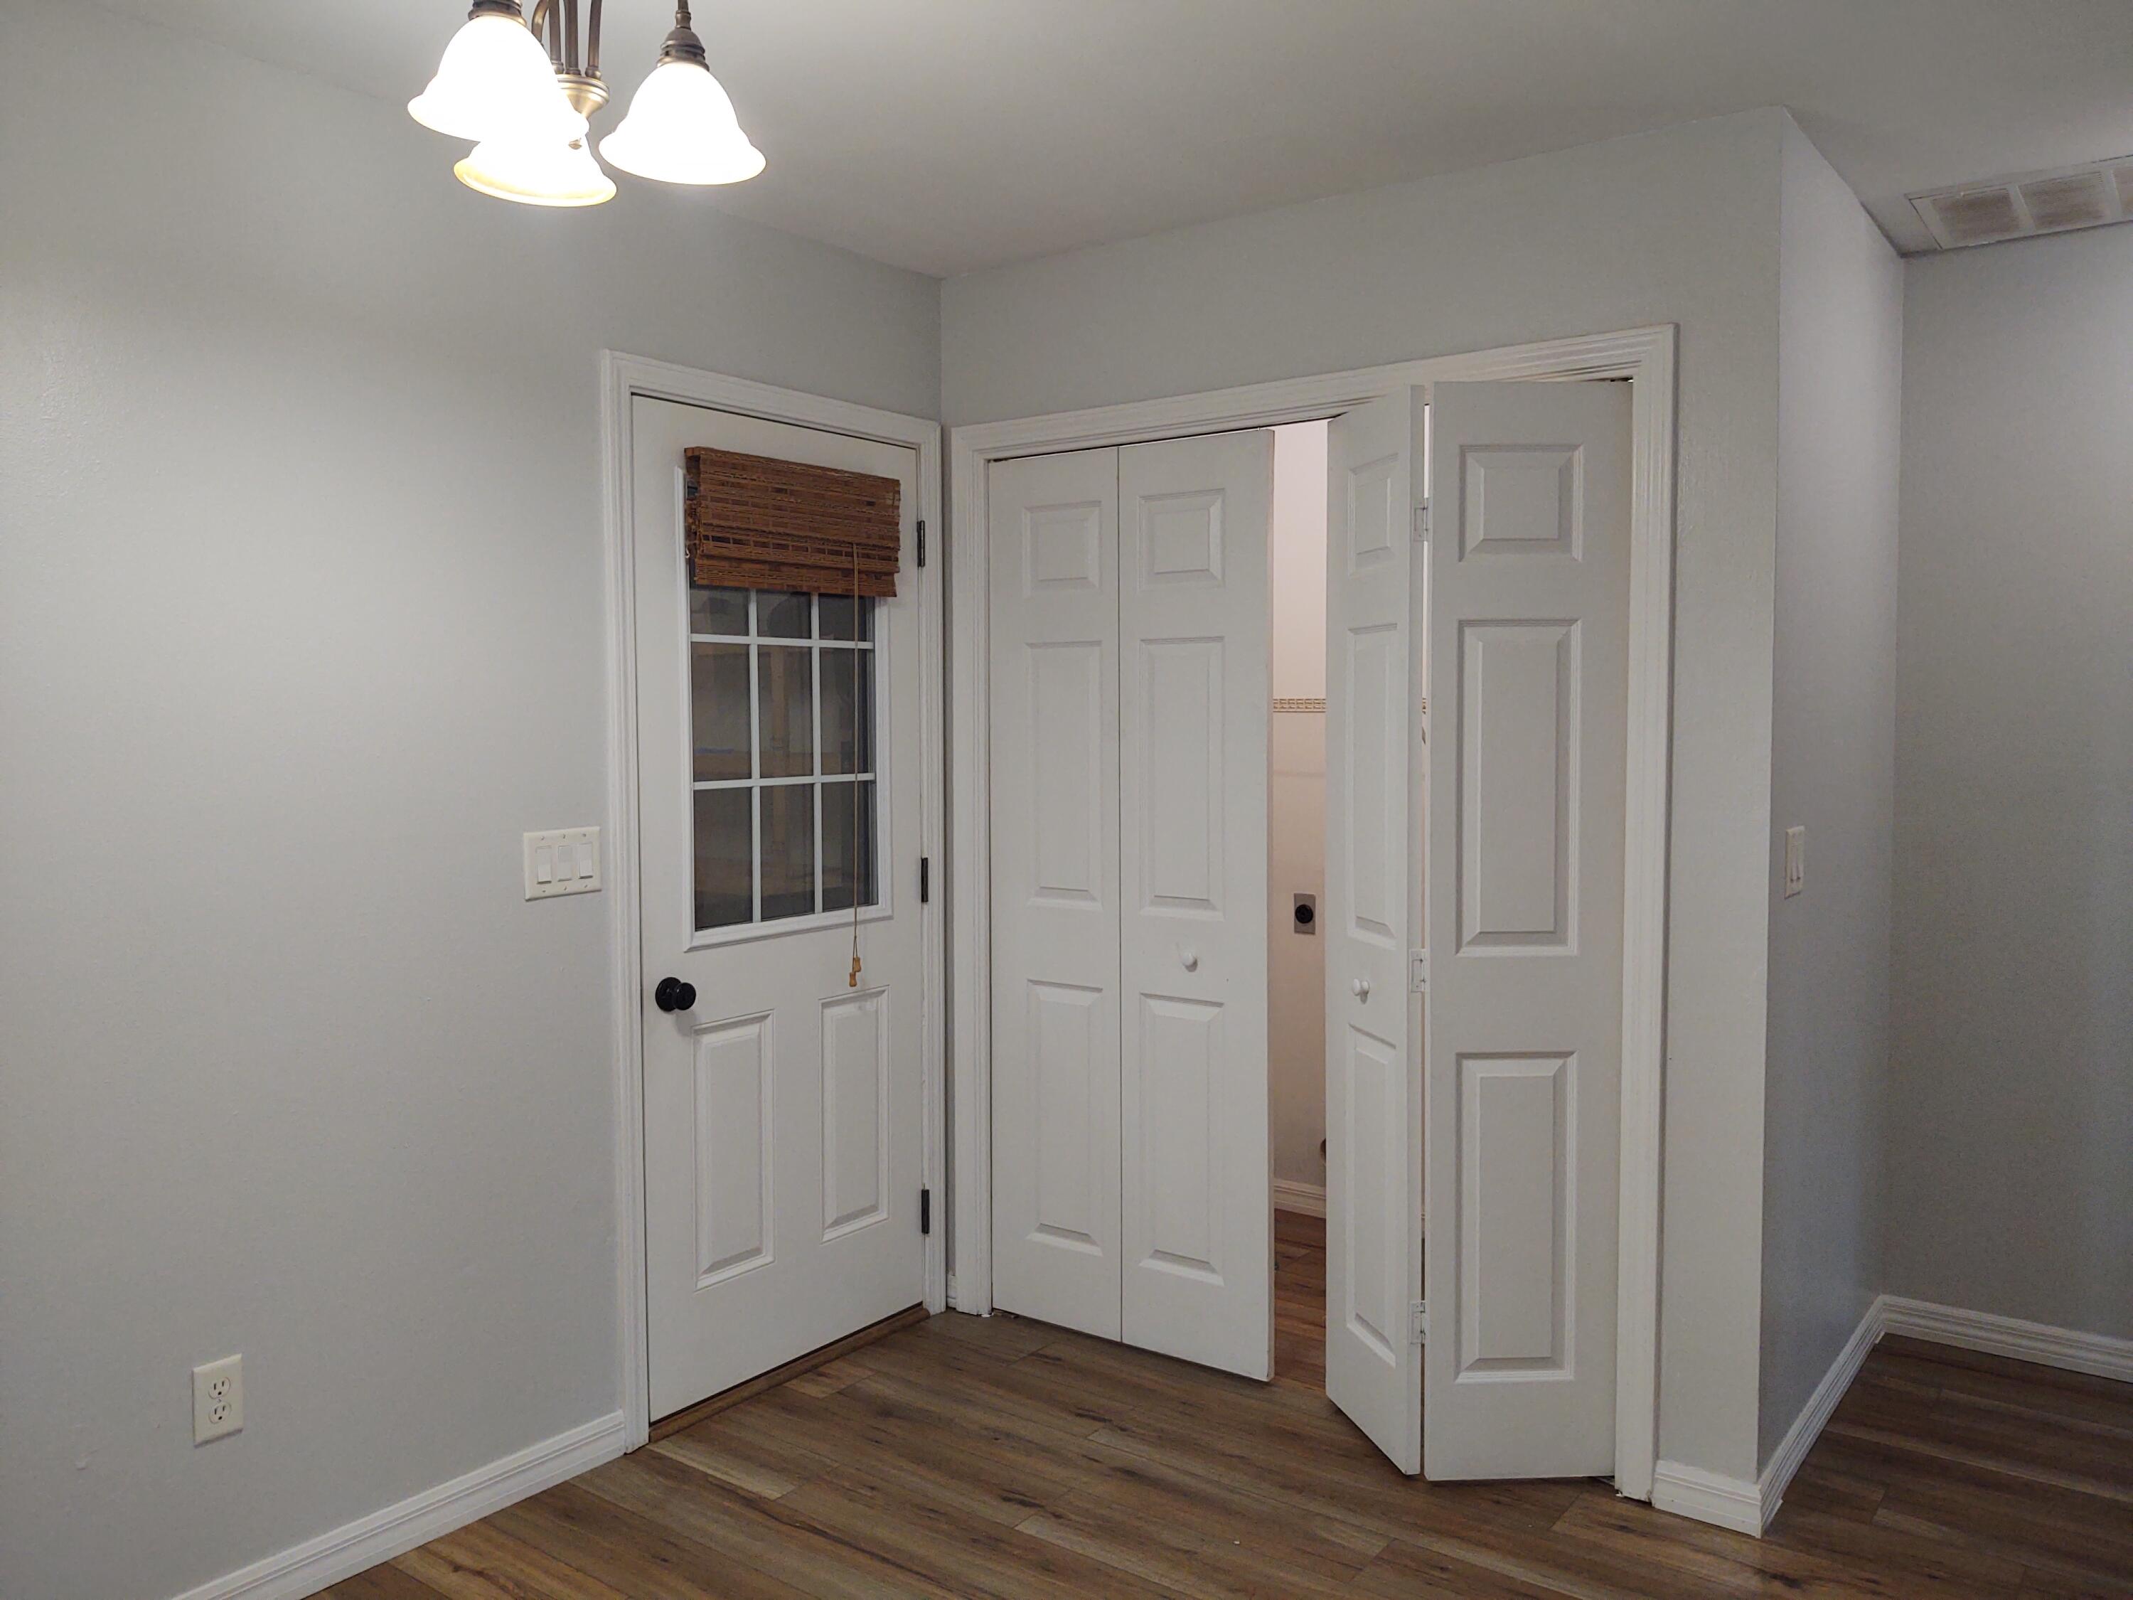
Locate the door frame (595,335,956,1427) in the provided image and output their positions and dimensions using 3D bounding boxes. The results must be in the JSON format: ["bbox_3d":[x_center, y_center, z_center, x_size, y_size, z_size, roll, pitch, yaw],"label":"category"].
[{"bbox_3d":[-0.615,0.192,3.576,0.122,2.104,0.950,2,4,36],"label":"door frame"}]

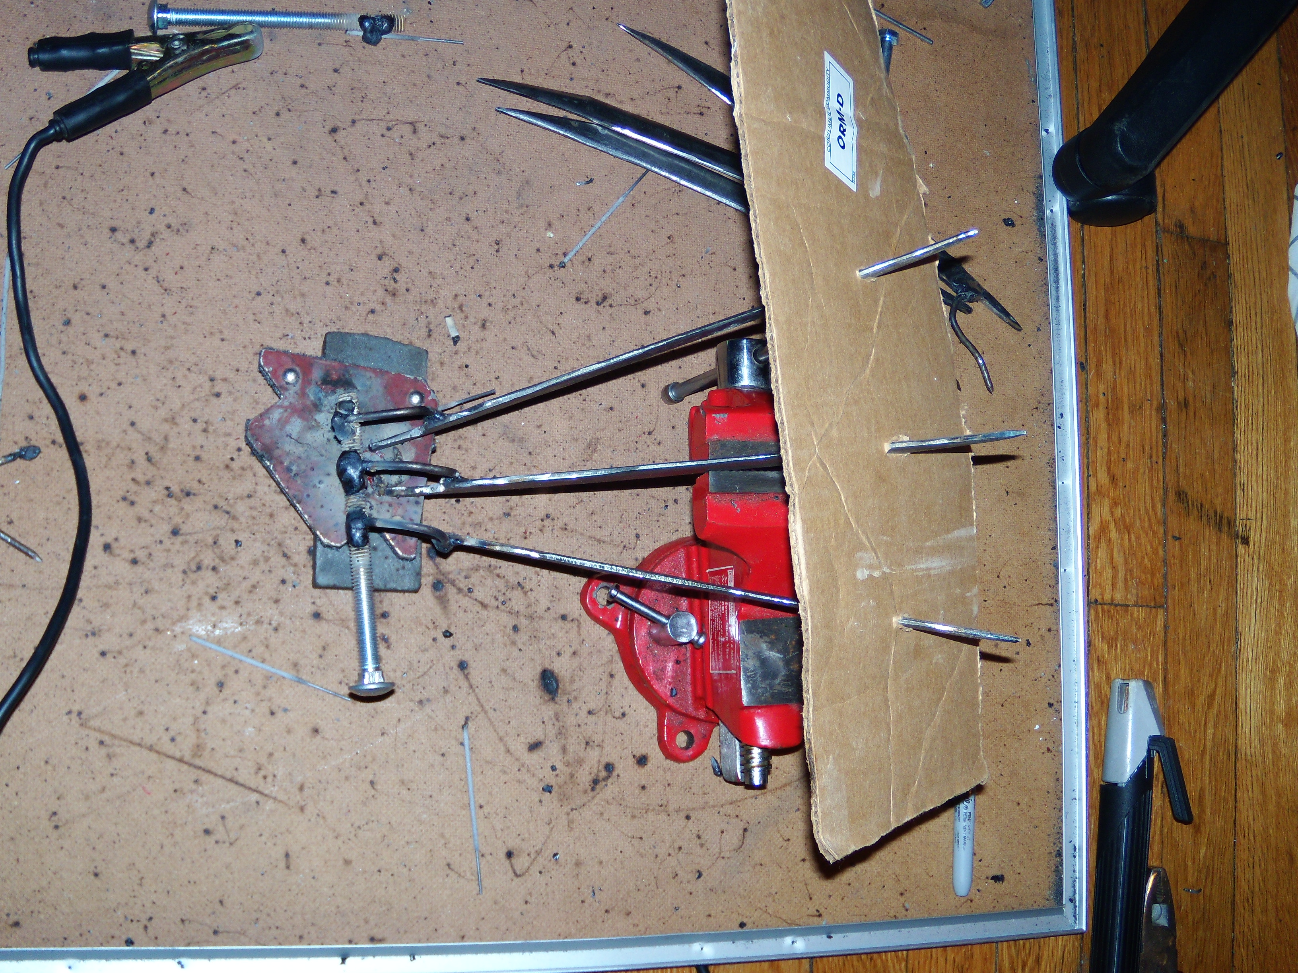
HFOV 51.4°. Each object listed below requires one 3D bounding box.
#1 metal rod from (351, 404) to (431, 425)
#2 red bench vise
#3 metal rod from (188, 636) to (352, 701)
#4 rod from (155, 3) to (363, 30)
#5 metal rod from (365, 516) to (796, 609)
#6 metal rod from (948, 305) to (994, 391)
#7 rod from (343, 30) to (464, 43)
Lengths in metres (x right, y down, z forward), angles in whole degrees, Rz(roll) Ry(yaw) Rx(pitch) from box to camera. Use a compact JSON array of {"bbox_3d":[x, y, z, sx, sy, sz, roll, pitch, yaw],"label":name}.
[{"bbox_3d":[-0.114,-0.032,0.600,0.035,0.008,0.006,-7,85,-12],"label":"metal rod"},{"bbox_3d":[0.042,0.035,0.631,0.132,0.122,0.205,2,83,-17],"label":"red bench vise"},{"bbox_3d":[-0.173,0.084,0.619,0.078,0.002,0.002,24,77,-14],"label":"metal rod"},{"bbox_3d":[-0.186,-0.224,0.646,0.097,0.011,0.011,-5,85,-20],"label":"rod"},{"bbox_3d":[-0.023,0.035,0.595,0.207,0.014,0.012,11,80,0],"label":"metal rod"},{"bbox_3d":[0.178,-0.077,0.742,0.015,0.010,0.053,-20,90,-18],"label":"metal rod"},{"bbox_3d":[-0.122,-0.223,0.670,0.058,0.002,0.002,-2,84,-19],"label":"rod"}]

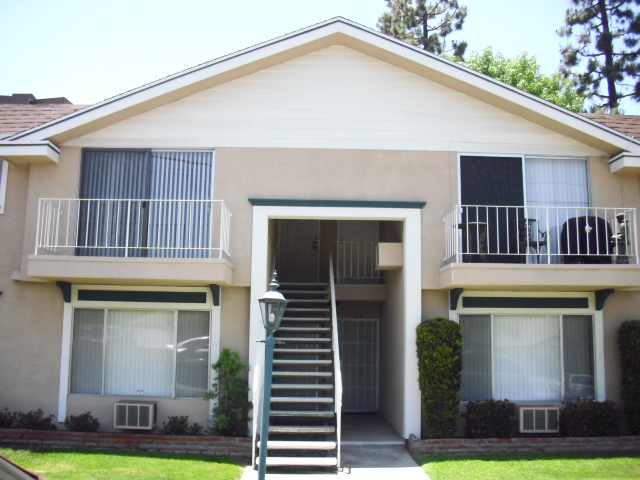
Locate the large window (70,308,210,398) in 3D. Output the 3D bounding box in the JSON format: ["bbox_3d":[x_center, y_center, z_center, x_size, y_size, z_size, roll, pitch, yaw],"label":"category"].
[{"bbox_3d":[-3.083,1.950,12.069,2.380,1.500,0.120,1,-8,0],"label":"large window"}]

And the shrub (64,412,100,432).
[{"bbox_3d":[-3.812,2.966,11.366,0.560,0.370,0.500,1,-9,-1],"label":"shrub"}]

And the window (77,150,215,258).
[{"bbox_3d":[-3.044,-0.554,12.361,2.380,2.030,0.120,1,-8,0],"label":"window"}]

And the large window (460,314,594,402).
[{"bbox_3d":[3.542,2.008,11.998,2.335,1.465,0.120,1,-9,-1],"label":"large window"}]

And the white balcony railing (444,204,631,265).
[{"bbox_3d":[3.523,0.002,11.461,2.833,0.922,1.082,1,-9,-1],"label":"white balcony railing"}]

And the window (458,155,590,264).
[{"bbox_3d":[3.632,-0.504,12.417,2.380,2.030,0.120,1,-8,0],"label":"window"}]

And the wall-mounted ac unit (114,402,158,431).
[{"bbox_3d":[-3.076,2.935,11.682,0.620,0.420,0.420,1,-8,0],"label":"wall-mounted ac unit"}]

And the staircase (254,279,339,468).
[{"bbox_3d":[-0.356,2.021,12.186,1.200,3.080,4.300,1,-8,0],"label":"staircase"}]

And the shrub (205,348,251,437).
[{"bbox_3d":[-1.527,2.526,11.601,0.730,1.450,0.600,1,-8,0],"label":"shrub"}]

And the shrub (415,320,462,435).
[{"bbox_3d":[1.944,2.274,11.515,0.741,1.973,0.700,1,-9,-1],"label":"shrub"}]

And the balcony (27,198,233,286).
[{"bbox_3d":[-2.920,0.075,11.320,3.018,1.275,1.142,1,-9,-1],"label":"balcony"}]

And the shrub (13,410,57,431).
[{"bbox_3d":[-4.698,2.970,11.561,0.680,0.400,0.500,1,-8,0],"label":"shrub"}]

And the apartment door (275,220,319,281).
[{"bbox_3d":[-0.484,0.127,16.202,0.961,2.060,0.120,1,-9,-1],"label":"apartment door"}]

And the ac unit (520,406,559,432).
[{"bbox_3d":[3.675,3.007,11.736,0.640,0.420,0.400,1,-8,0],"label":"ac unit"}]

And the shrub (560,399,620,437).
[{"bbox_3d":[4.378,2.920,11.448,0.959,0.640,0.650,1,-9,-1],"label":"shrub"}]

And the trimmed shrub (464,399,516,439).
[{"bbox_3d":[2.810,2.983,11.579,0.800,0.640,0.600,1,-8,0],"label":"trimmed shrub"}]

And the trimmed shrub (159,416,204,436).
[{"bbox_3d":[-2.206,3.038,11.379,0.690,0.363,0.500,1,-9,-1],"label":"trimmed shrub"}]

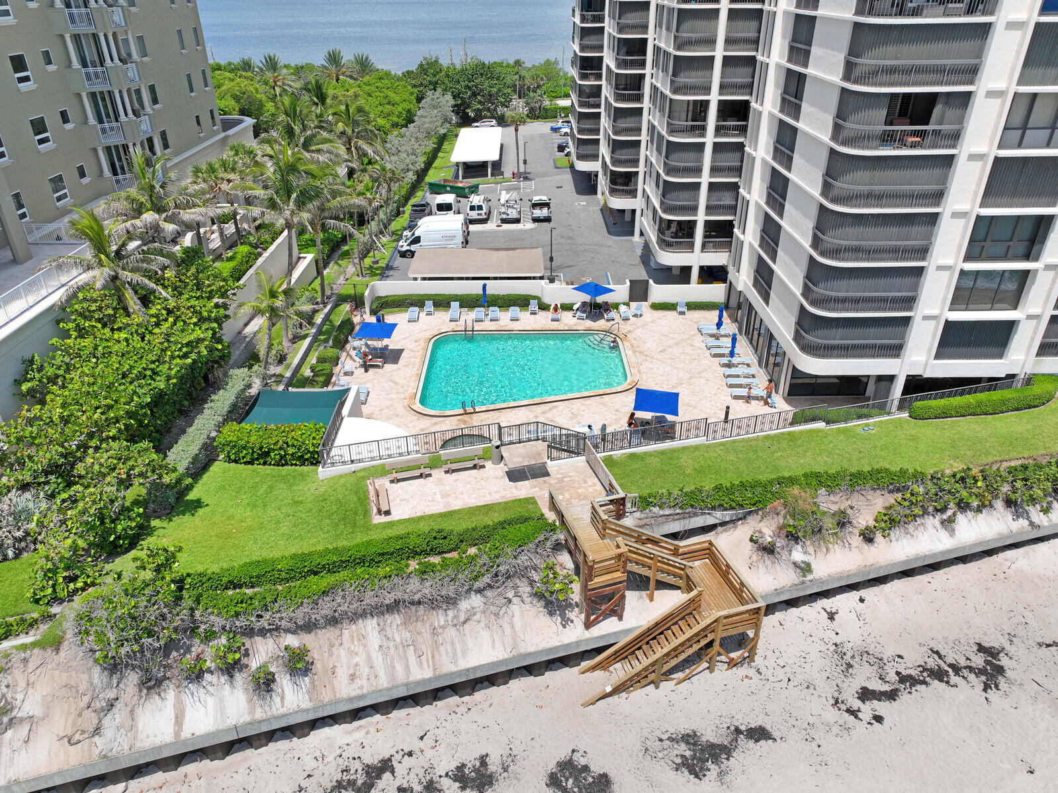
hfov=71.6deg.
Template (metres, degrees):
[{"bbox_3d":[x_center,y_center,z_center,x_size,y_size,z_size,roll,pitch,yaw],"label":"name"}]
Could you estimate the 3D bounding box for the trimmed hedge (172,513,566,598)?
[{"bbox_3d":[-6.434,6.620,31.398,15.300,0.850,0.950,-8,31,-13],"label":"trimmed hedge"}]

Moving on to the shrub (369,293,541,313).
[{"bbox_3d":[-5.214,-6.885,53.661,12.312,0.788,1.674,-1,30,0],"label":"shrub"}]

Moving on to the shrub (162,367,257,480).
[{"bbox_3d":[-17.130,1.477,39.916,1.650,1.200,10.400,0,30,0],"label":"shrub"}]

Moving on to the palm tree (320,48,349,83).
[{"bbox_3d":[-33.507,-54.555,127.483,5.600,10.400,5.600,0,30,0],"label":"palm tree"}]

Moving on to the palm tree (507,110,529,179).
[{"bbox_3d":[-1.345,-29.998,87.626,2.561,7.792,2.561,-1,30,0],"label":"palm tree"}]

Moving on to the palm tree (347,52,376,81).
[{"bbox_3d":[-29.338,-55.700,130.332,5.400,9.500,5.400,0,30,0],"label":"palm tree"}]

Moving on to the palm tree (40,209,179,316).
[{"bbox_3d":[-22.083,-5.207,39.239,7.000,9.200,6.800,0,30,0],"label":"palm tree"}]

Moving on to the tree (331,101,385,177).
[{"bbox_3d":[-17.582,-25.115,76.269,6.107,10.545,6.107,-1,30,0],"label":"tree"}]

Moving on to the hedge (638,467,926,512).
[{"bbox_3d":[12.126,4.391,35.108,14.000,0.800,1.150,-5,30,-7],"label":"hedge"}]

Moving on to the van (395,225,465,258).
[{"bbox_3d":[-8.800,-14.128,65.872,5.900,2.720,2.100,0,30,0],"label":"van"}]

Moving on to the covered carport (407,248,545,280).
[{"bbox_3d":[-4.014,-9.601,58.203,10.200,2.500,6.000,0,30,0],"label":"covered carport"}]

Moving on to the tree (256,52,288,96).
[{"bbox_3d":[-43.398,-53.132,125.766,6.402,10.377,6.402,-1,30,0],"label":"tree"}]

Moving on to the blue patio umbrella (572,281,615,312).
[{"bbox_3d":[4.549,-6.894,51.893,2.147,2.462,2.147,26,39,37],"label":"blue patio umbrella"}]

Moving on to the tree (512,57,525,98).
[{"bbox_3d":[-1.722,-55.301,130.682,2.266,8.776,2.266,-1,30,0],"label":"tree"}]

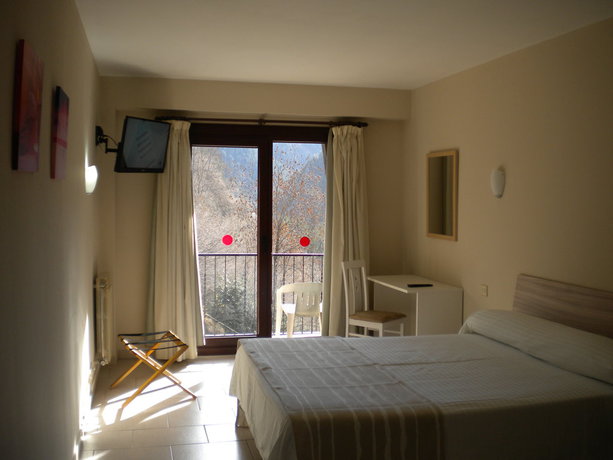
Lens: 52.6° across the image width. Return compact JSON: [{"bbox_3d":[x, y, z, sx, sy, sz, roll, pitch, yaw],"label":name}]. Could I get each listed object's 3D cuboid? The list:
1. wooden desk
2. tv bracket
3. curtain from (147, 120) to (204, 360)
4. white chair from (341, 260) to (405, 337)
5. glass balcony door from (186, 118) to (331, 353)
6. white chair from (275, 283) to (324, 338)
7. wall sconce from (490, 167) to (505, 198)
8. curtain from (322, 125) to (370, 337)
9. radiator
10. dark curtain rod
[{"bbox_3d":[0.908,0.835,5.341,0.520,0.760,0.860,0,4,-15],"label":"wooden desk"},{"bbox_3d":[-1.607,-0.743,5.081,0.250,0.215,0.170,0,4,-15],"label":"tv bracket"},{"bbox_3d":[-1.170,0.109,5.552,0.505,2.143,0.180,0,4,-12],"label":"curtain"},{"bbox_3d":[0.574,0.736,5.349,0.460,0.950,0.420,3,4,35],"label":"white chair"},{"bbox_3d":[-0.417,0.093,5.837,1.400,2.153,0.100,0,4,-12],"label":"glass balcony door"},{"bbox_3d":[-0.074,0.926,6.609,0.550,0.790,0.540,0,4,-15],"label":"white chair"},{"bbox_3d":[1.361,-0.337,4.393,0.080,0.228,0.125,0,4,-15],"label":"wall sconce"},{"bbox_3d":[0.388,0.093,5.869,0.453,2.164,0.170,0,4,-12],"label":"curtain"},{"bbox_3d":[-1.650,0.713,5.102,0.110,0.688,0.470,0,4,-15],"label":"radiator"},{"bbox_3d":[-0.383,-0.977,5.642,1.944,0.060,0.080,0,4,-12],"label":"dark curtain rod"}]

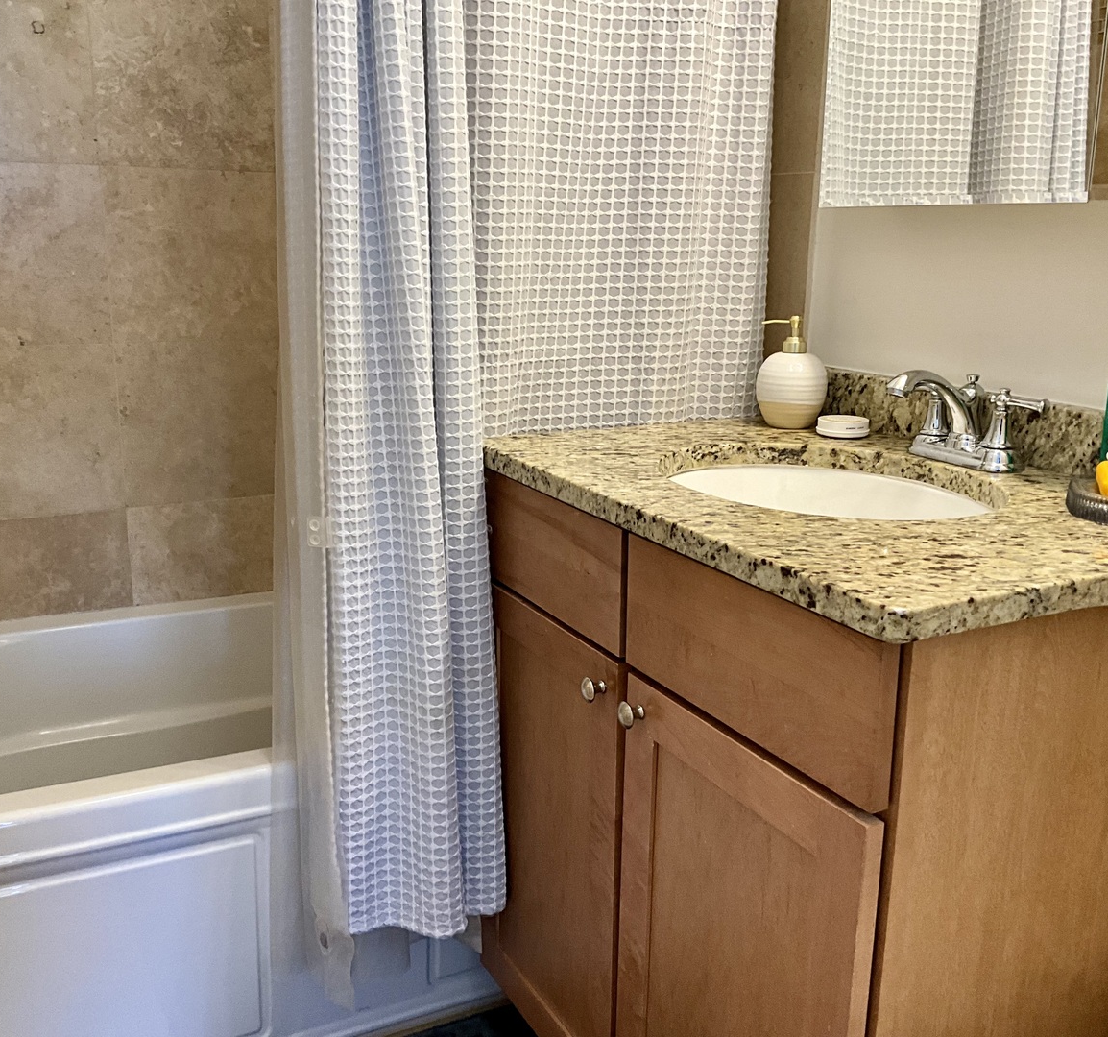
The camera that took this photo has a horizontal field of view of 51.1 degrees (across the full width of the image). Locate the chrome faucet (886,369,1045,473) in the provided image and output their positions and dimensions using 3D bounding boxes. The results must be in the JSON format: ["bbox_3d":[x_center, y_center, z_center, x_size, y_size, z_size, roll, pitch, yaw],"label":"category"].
[{"bbox_3d":[0.456,-0.120,1.378,0.154,0.115,0.226,-6,15,-27],"label":"chrome faucet"}]

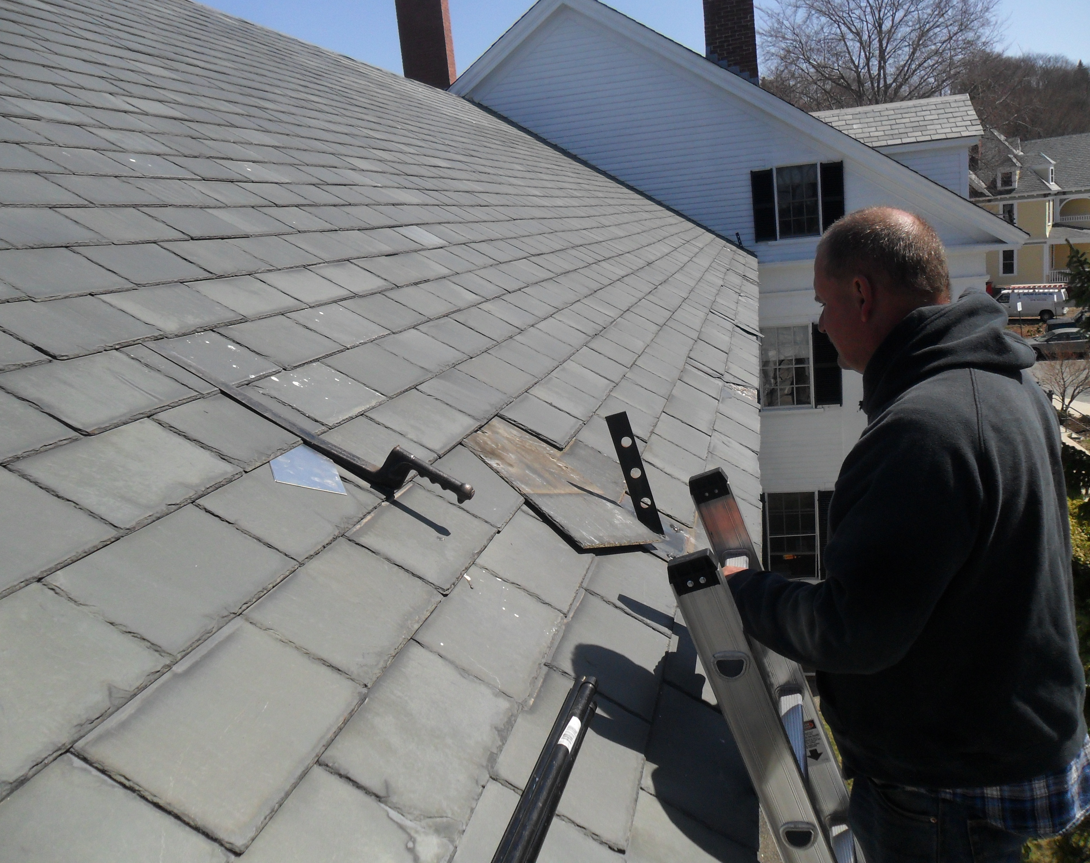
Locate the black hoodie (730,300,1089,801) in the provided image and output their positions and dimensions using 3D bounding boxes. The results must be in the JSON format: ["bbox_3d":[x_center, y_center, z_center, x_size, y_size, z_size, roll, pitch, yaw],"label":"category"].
[{"bbox_3d":[0.566,0.142,1.410,0.500,0.680,0.530,-2,13,19],"label":"black hoodie"}]

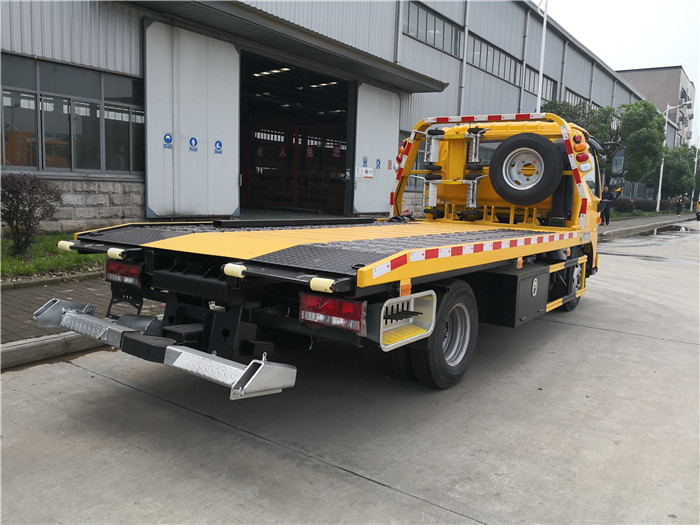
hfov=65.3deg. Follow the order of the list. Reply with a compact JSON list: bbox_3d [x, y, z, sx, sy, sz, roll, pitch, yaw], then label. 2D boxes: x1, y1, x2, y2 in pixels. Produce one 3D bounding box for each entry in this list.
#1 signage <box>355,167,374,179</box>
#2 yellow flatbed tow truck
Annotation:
[{"bbox_3d":[0.546,-3.303,20.205,0.020,0.380,1.220,7,8,36],"label":"signage"},{"bbox_3d":[0.742,-0.435,5.208,2.364,2.236,6.452,7,8,35],"label":"yellow flatbed tow truck"}]

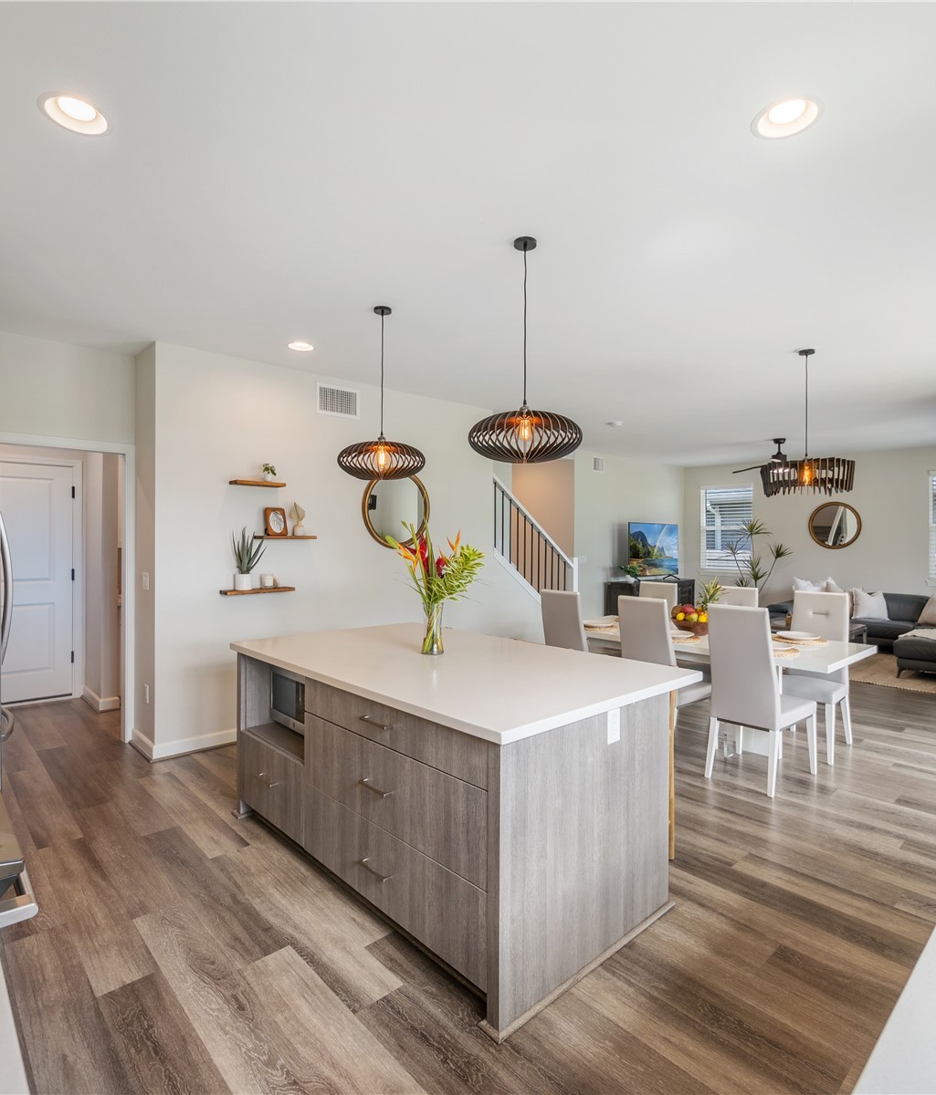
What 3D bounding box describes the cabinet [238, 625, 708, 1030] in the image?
[{"bbox_3d":[-0.154,1.000,2.956,1.243,0.900,2.119,0,1,-42],"label":"cabinet"}]

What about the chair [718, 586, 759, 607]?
[{"bbox_3d":[2.041,0.890,4.808,0.623,1.080,0.452,0,1,-42],"label":"chair"}]

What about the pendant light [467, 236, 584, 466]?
[{"bbox_3d":[0.249,-0.849,2.559,0.492,0.950,0.492,0,1,6],"label":"pendant light"}]

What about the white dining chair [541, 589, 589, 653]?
[{"bbox_3d":[0.908,0.889,4.753,0.623,1.080,0.452,0,1,-42],"label":"white dining chair"}]

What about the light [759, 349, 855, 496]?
[{"bbox_3d":[2.251,-0.837,3.934,0.640,0.965,0.640,0,0,-43],"label":"light"}]

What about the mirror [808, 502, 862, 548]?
[{"bbox_3d":[5.237,-0.311,8.453,0.040,0.690,0.685,0,0,-43],"label":"mirror"}]

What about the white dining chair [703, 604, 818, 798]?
[{"bbox_3d":[1.788,0.885,3.655,0.650,1.067,0.445,0,0,-43],"label":"white dining chair"}]

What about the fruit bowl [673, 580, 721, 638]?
[{"bbox_3d":[1.777,0.470,4.529,0.422,0.392,0.422,0,1,21],"label":"fruit bowl"}]

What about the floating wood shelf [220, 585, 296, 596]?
[{"bbox_3d":[-1.500,0.318,4.244,0.495,0.025,0.138,0,0,-43],"label":"floating wood shelf"}]

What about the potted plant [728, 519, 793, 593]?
[{"bbox_3d":[4.325,0.492,8.826,0.830,1.850,0.900,0,0,-43],"label":"potted plant"}]

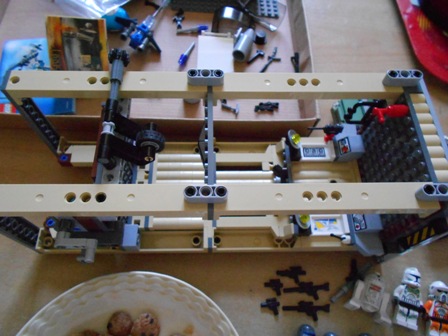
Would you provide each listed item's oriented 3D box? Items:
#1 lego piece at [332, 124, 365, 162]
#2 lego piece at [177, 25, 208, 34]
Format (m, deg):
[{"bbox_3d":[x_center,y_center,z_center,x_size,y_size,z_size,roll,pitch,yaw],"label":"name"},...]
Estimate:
[{"bbox_3d":[0.107,-0.024,0.293,0.021,0.017,0.032,0,64,-3],"label":"lego piece"},{"bbox_3d":[-0.035,-0.153,0.374,0.035,0.008,0.008,-5,64,-5],"label":"lego piece"}]

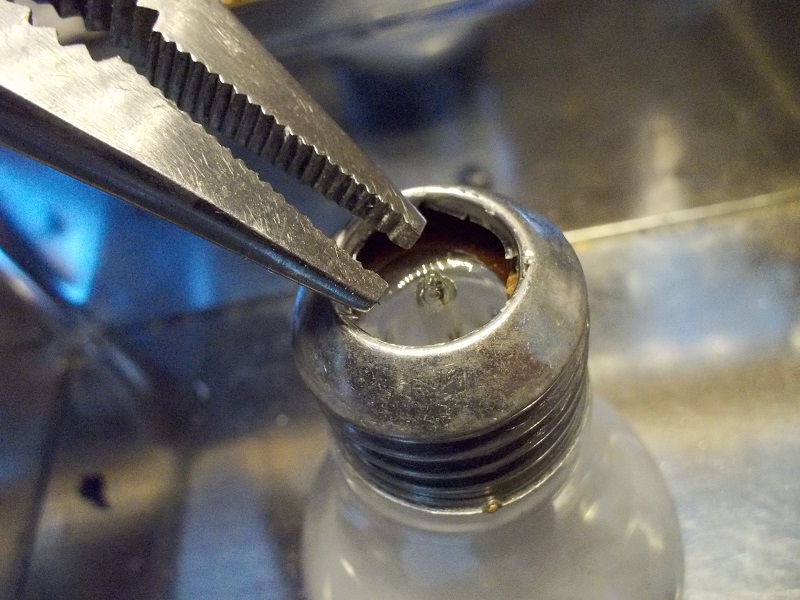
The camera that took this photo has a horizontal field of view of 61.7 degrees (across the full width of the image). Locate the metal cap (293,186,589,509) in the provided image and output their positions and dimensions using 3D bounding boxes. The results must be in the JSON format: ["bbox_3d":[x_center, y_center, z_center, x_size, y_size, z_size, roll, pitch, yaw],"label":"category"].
[{"bbox_3d":[0.004,0.003,0.063,0.027,0.021,0.027,-6,54,8],"label":"metal cap"}]

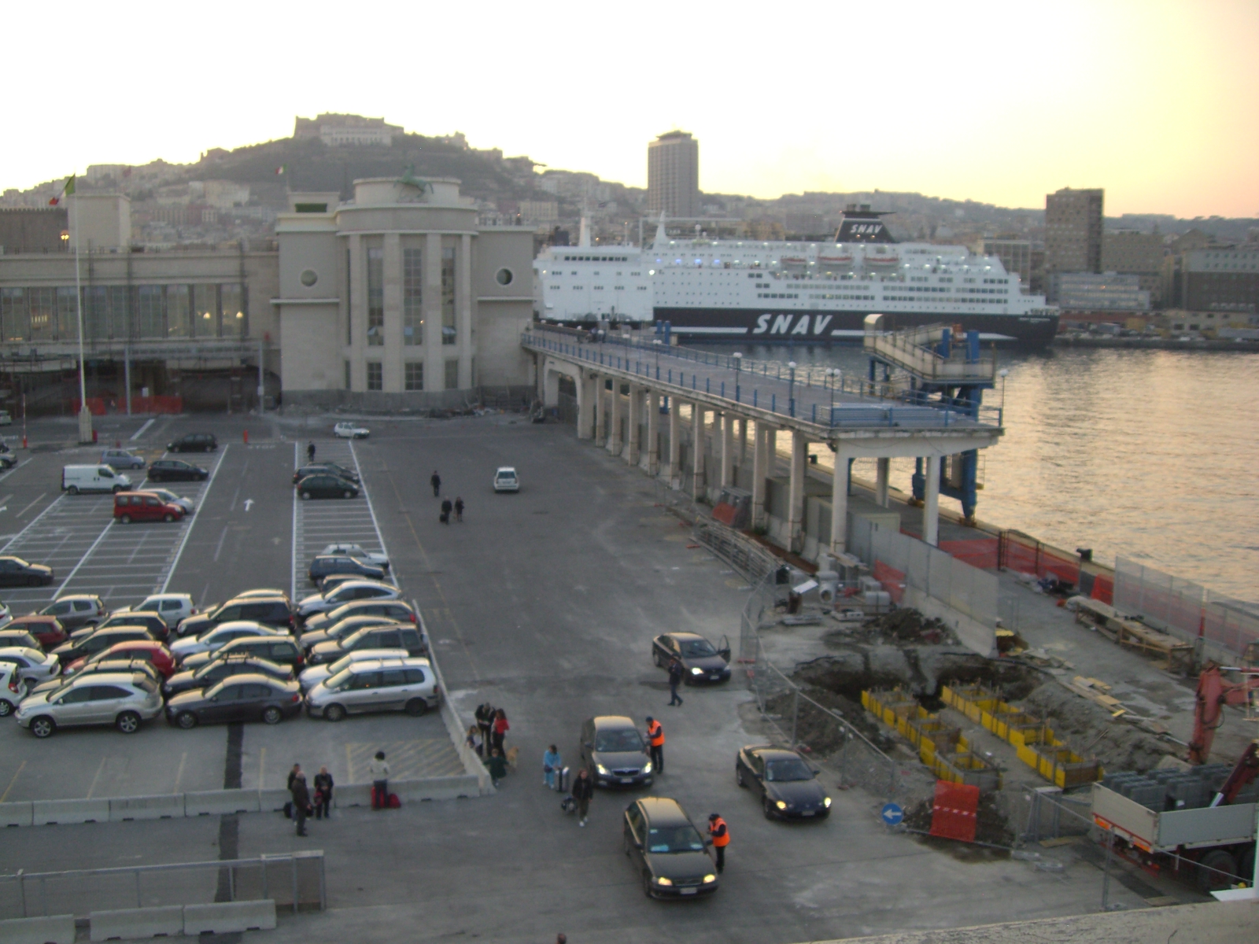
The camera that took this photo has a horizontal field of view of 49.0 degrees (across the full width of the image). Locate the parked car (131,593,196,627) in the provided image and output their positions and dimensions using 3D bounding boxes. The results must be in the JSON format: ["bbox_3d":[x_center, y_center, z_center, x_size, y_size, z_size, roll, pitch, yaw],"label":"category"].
[{"bbox_3d":[-20.363,5.986,58.797,3.706,1.460,1.660,-1,8,-11],"label":"parked car"}]

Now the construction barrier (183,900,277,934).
[{"bbox_3d":[-8.736,9.699,30.248,2.000,0.600,0.480,-1,8,-12],"label":"construction barrier"}]

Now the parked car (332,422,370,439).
[{"bbox_3d":[-26.908,-4.060,133.660,3.500,1.430,1.580,3,8,18],"label":"parked car"}]

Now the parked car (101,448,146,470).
[{"bbox_3d":[-40.652,-1.016,111.056,3.520,1.480,1.600,-1,8,-13],"label":"parked car"}]

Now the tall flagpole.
[{"bbox_3d":[-50.760,-15.098,127.955,1.250,24.750,1.250,-1,8,-13],"label":"tall flagpole"}]

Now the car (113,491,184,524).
[{"bbox_3d":[-30.239,2.152,86.967,4.050,1.820,1.670,-1,8,-15],"label":"car"}]

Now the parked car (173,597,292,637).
[{"bbox_3d":[-16.242,6.228,57.511,4.600,1.670,1.800,-1,8,-13],"label":"parked car"}]

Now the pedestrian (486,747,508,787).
[{"bbox_3d":[-4.043,8.913,41.818,0.620,1.180,0.380,-1,8,-13],"label":"pedestrian"}]

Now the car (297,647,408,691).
[{"bbox_3d":[-9.902,7.344,50.465,4.150,1.450,1.700,-1,8,-13],"label":"car"}]

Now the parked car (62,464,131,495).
[{"bbox_3d":[-37.840,0.430,98.233,4.700,1.960,1.900,-1,8,-11],"label":"parked car"}]

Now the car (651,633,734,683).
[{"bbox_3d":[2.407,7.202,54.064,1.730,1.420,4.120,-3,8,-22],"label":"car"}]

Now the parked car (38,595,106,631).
[{"bbox_3d":[-23.899,6.092,58.465,3.640,1.500,1.660,-1,8,-13],"label":"parked car"}]

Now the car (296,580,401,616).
[{"bbox_3d":[-12.533,5.728,61.784,4.500,1.450,1.770,-1,8,-13],"label":"car"}]

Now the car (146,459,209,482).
[{"bbox_3d":[-34.256,-0.166,104.982,4.400,1.470,1.760,-2,8,-17],"label":"car"}]

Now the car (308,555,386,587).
[{"bbox_3d":[-13.671,4.645,66.906,3.700,1.400,1.620,-2,8,-16],"label":"car"}]

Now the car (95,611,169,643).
[{"bbox_3d":[-20.537,6.422,55.592,3.905,1.450,1.730,-1,8,-11],"label":"car"}]

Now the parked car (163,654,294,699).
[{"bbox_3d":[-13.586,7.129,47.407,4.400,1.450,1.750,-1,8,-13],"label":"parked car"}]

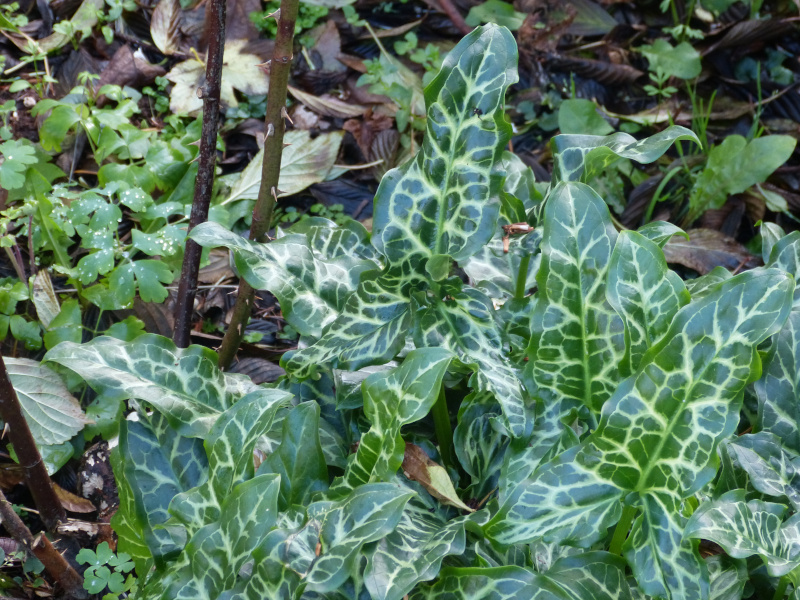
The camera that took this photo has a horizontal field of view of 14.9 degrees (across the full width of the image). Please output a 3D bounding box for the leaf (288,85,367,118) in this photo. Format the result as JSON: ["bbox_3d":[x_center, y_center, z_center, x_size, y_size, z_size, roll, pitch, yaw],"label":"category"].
[{"bbox_3d":[-0.059,-0.163,2.500,0.068,0.016,0.026,12,37,16],"label":"leaf"}]

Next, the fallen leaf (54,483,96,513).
[{"bbox_3d":[-0.204,0.124,1.910,0.027,0.012,0.018,0,35,0],"label":"fallen leaf"}]

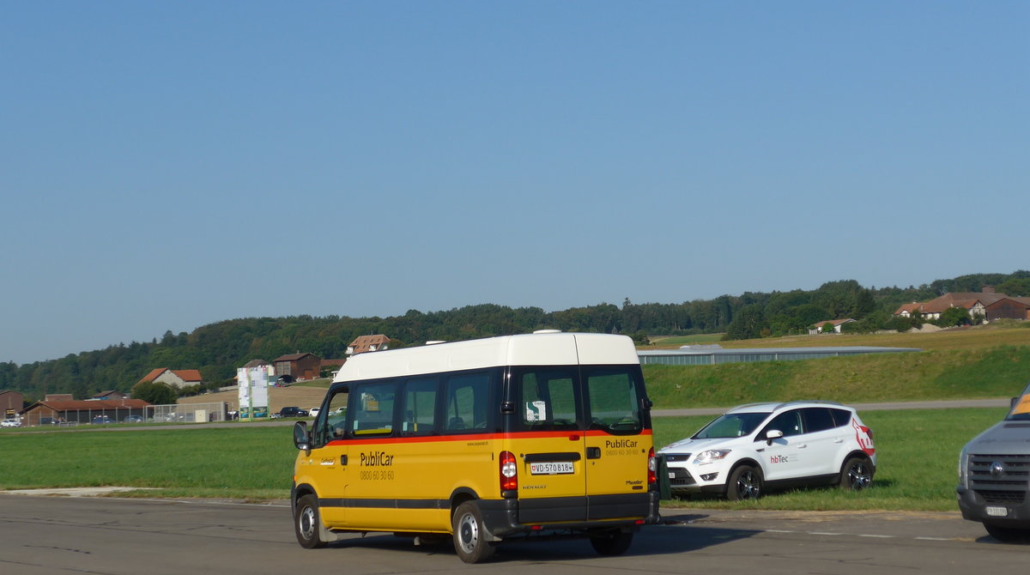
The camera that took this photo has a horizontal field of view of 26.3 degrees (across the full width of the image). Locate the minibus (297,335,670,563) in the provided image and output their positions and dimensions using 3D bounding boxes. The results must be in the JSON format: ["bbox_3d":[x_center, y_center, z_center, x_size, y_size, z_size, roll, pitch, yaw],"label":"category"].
[{"bbox_3d":[-0.705,1.888,26.166,2.050,2.520,5.858,1,-4,-30],"label":"minibus"}]

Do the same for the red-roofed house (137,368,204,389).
[{"bbox_3d":[-95.554,25.887,612.045,16.500,6.700,12.000,0,-4,-24],"label":"red-roofed house"}]

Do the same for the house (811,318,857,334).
[{"bbox_3d":[93.636,11.482,643.118,10.000,4.600,12.000,0,-4,-22],"label":"house"}]

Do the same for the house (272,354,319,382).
[{"bbox_3d":[-57.112,20.799,576.806,9.000,7.200,8.300,-5,-5,44],"label":"house"}]

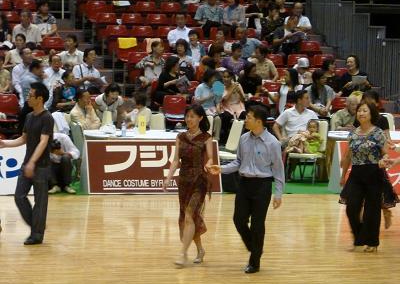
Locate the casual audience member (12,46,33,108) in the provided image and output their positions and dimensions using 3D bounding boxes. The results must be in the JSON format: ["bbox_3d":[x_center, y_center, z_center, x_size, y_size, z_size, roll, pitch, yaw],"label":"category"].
[{"bbox_3d":[-2.712,-0.795,36.154,0.520,1.320,0.780,-1,5,-25],"label":"casual audience member"}]

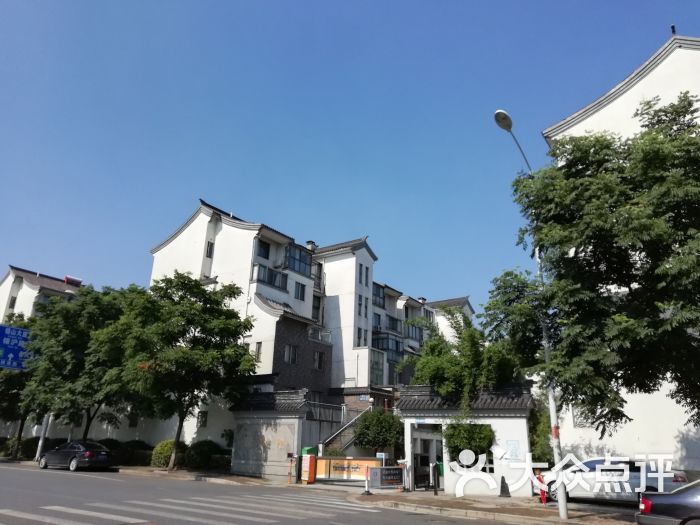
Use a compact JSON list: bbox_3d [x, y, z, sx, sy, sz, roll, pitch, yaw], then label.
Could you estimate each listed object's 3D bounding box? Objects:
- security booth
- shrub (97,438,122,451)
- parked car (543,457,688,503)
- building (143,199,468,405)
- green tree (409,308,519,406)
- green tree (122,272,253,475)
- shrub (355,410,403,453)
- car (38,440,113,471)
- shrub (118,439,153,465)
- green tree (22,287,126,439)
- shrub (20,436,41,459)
[{"bbox_3d":[4.616,7.140,21.395,5.200,4.100,2.800,-3,-20,13],"label":"security booth"},{"bbox_3d":[-16.026,12.575,35.039,1.750,1.600,1.750,-11,-23,33],"label":"shrub"},{"bbox_3d":[8.612,7.309,17.514,4.600,1.460,1.800,-10,-23,31],"label":"parked car"},{"bbox_3d":[-1.730,9.912,55.748,16.000,21.500,36.500,-11,-23,32],"label":"building"},{"bbox_3d":[5.000,6.122,24.194,4.900,7.900,4.200,-2,-20,11],"label":"green tree"},{"bbox_3d":[-9.814,6.290,31.806,7.600,11.700,7.800,-11,-23,33],"label":"green tree"},{"bbox_3d":[1.581,9.634,28.009,2.800,3.550,2.800,2,-19,0],"label":"shrub"},{"bbox_3d":[-15.622,10.954,29.783,4.850,1.460,1.840,-9,-22,27],"label":"car"},{"bbox_3d":[-13.863,12.226,33.915,2.000,1.650,2.050,-11,-23,33],"label":"shrub"},{"bbox_3d":[-17.451,7.272,34.870,7.000,11.400,7.000,-11,-23,33],"label":"green tree"},{"bbox_3d":[-23.877,13.982,39.753,1.600,1.580,1.600,-11,-23,33],"label":"shrub"}]

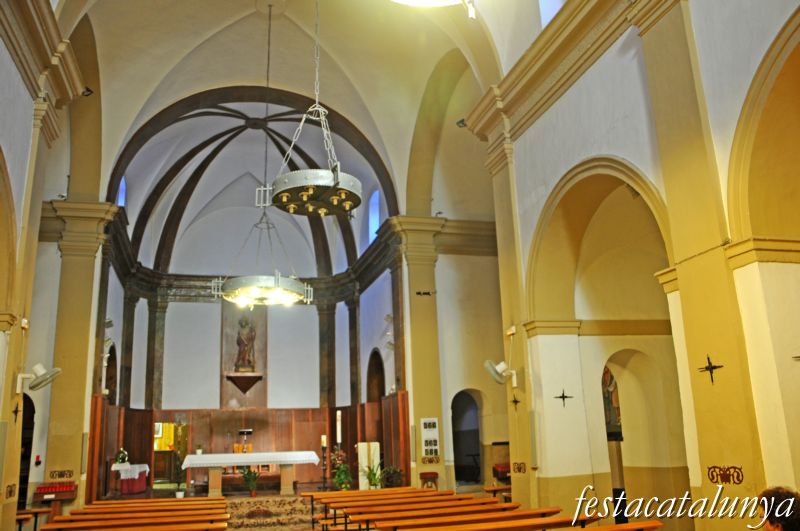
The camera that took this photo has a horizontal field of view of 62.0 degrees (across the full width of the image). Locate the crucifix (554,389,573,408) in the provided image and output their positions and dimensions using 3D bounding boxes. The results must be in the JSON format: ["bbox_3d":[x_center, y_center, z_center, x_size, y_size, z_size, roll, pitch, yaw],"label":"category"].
[{"bbox_3d":[2.213,1.800,9.031,0.260,0.280,0.050,2,-15,-16],"label":"crucifix"}]

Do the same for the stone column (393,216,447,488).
[{"bbox_3d":[0.555,2.074,14.392,1.200,6.300,0.750,2,-15,-16],"label":"stone column"}]

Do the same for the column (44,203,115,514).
[{"bbox_3d":[-6.182,1.875,12.490,1.200,6.300,0.800,2,-15,-16],"label":"column"}]

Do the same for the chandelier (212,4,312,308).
[{"bbox_3d":[-2.484,-2.151,12.121,1.650,5.900,1.650,2,-15,-16],"label":"chandelier"}]

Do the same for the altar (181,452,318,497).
[{"bbox_3d":[-3.511,4.972,15.818,3.080,0.940,0.950,2,-15,-16],"label":"altar"}]

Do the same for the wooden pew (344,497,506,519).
[{"bbox_3d":[0.309,3.800,9.445,2.300,0.840,0.500,2,-15,-16],"label":"wooden pew"}]

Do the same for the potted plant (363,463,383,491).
[{"bbox_3d":[-0.619,4.779,14.989,0.480,0.670,0.450,2,-15,-16],"label":"potted plant"}]

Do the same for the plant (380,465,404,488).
[{"bbox_3d":[-0.179,4.614,14.300,0.500,0.620,0.500,2,-15,-16],"label":"plant"}]

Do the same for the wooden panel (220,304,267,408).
[{"bbox_3d":[-4.397,2.575,18.896,1.250,2.950,0.120,2,-15,-16],"label":"wooden panel"}]

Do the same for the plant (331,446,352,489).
[{"bbox_3d":[-1.375,4.761,15.635,0.530,1.100,0.500,2,-15,-16],"label":"plant"}]

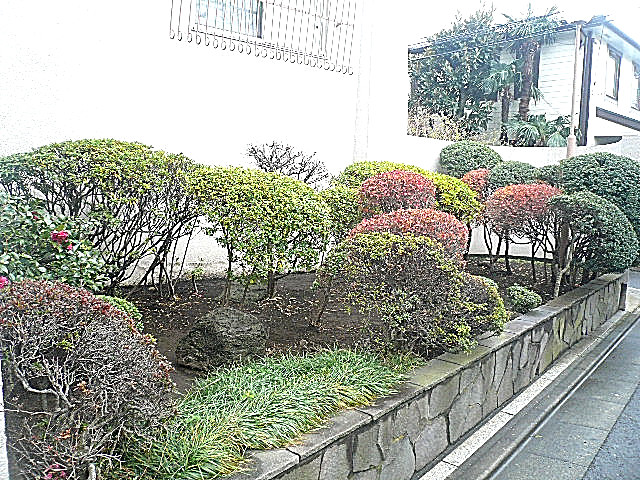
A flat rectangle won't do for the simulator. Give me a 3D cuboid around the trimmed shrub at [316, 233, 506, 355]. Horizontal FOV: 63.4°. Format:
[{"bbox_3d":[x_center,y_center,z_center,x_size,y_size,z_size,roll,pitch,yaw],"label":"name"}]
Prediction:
[{"bbox_3d":[0.770,0.283,4.535,1.200,0.850,1.500,7,7,39],"label":"trimmed shrub"}]

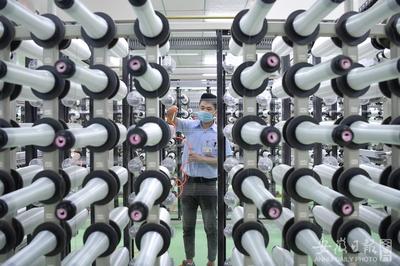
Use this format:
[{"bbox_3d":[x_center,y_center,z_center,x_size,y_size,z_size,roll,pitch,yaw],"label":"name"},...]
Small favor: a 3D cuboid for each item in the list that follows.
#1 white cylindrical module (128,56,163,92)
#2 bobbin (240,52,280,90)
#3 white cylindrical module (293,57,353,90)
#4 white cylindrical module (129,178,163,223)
[{"bbox_3d":[-0.238,-0.255,1.151,0.112,0.112,0.377,0,2,-1],"label":"white cylindrical module"},{"bbox_3d":[0.264,-0.266,1.151,0.112,0.112,0.377,0,2,0],"label":"bobbin"},{"bbox_3d":[0.532,-0.260,1.151,0.112,0.112,0.377,0,2,1],"label":"white cylindrical module"},{"bbox_3d":[-0.235,0.291,1.151,0.112,0.112,0.377,0,2,-1],"label":"white cylindrical module"}]

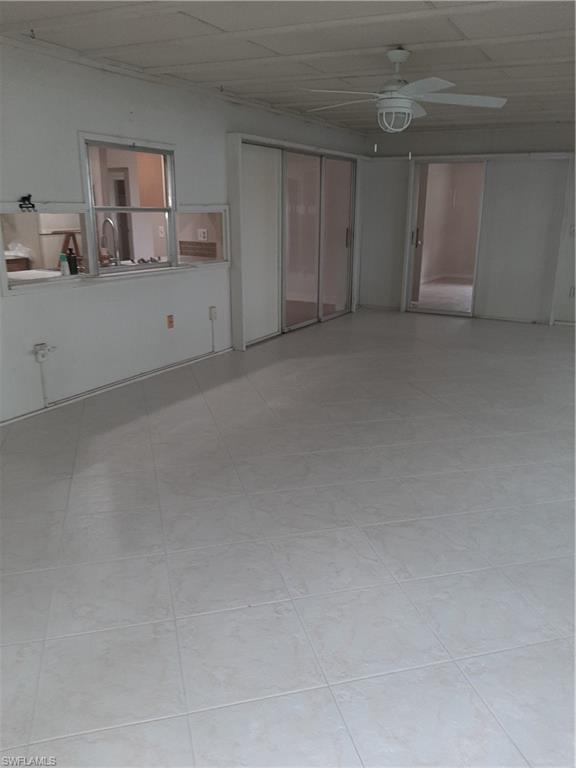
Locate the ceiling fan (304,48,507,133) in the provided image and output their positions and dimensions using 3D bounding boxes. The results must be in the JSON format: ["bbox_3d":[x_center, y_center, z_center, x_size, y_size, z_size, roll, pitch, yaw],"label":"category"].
[{"bbox_3d":[0.675,-1.845,3.630,1.310,0.463,1.310,10,19,29],"label":"ceiling fan"}]

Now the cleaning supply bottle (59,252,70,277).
[{"bbox_3d":[-1.648,-0.877,4.245,0.066,0.171,0.066,10,19,29],"label":"cleaning supply bottle"}]

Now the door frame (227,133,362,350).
[{"bbox_3d":[0.221,-1.678,6.779,0.164,2.046,2.821,10,19,29],"label":"door frame"}]

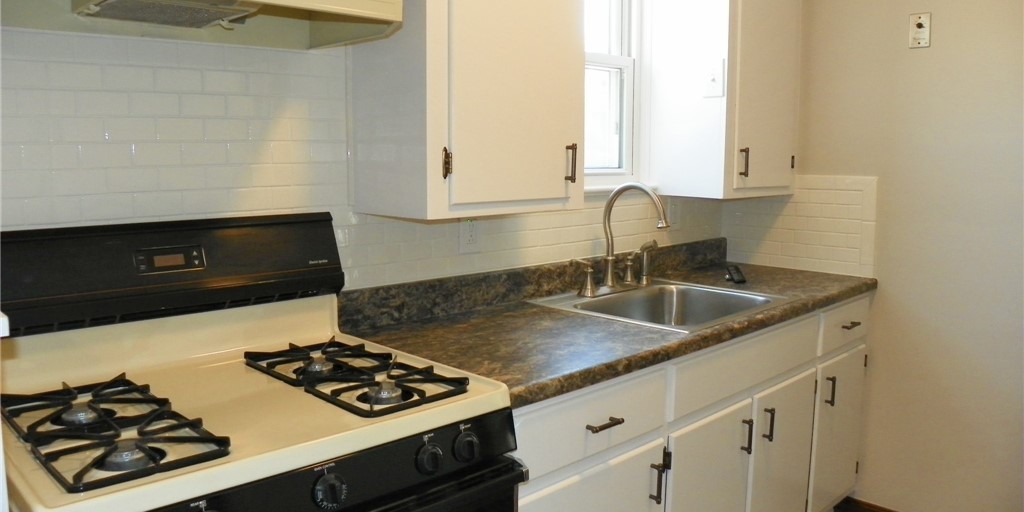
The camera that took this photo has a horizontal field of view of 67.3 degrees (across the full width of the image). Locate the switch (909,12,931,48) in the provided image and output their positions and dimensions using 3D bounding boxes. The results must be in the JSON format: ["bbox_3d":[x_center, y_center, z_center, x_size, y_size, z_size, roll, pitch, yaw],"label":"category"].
[{"bbox_3d":[1.386,-0.767,2.617,0.066,0.113,0.015,8,10,44],"label":"switch"}]

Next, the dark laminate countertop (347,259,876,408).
[{"bbox_3d":[0.441,0.156,2.323,0.637,0.039,1.897,8,10,44],"label":"dark laminate countertop"}]

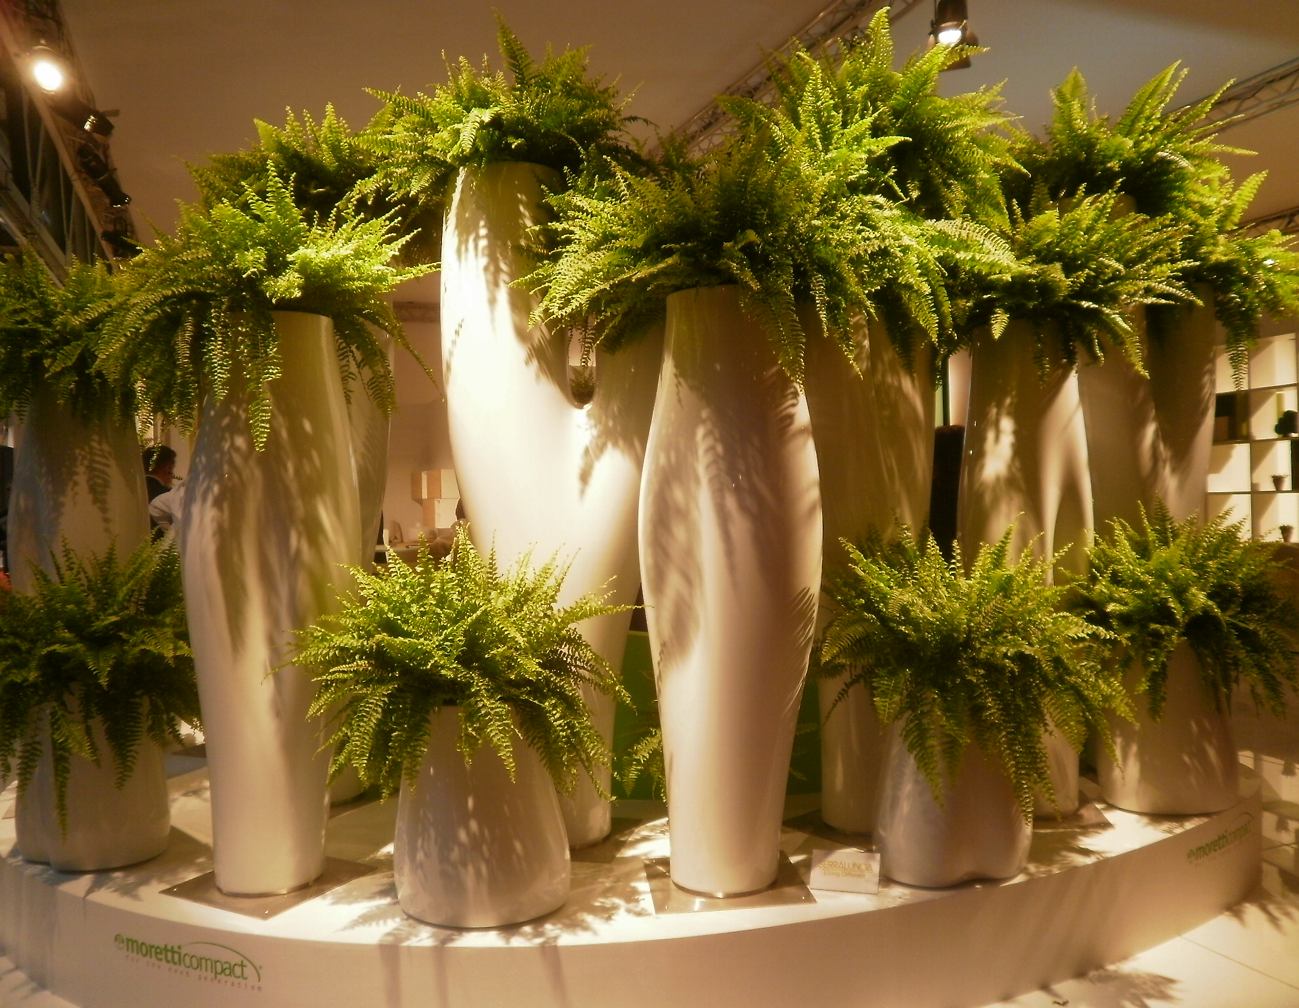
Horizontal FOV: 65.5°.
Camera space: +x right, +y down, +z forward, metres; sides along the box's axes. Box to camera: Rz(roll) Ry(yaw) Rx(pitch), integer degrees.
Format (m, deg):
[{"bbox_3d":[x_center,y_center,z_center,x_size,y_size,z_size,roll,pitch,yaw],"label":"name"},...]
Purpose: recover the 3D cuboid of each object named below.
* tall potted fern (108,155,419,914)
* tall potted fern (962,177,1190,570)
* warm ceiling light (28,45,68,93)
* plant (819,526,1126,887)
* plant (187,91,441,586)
[{"bbox_3d":[-1.008,0.068,2.680,0.860,1.870,0.850,-1,0,0],"label":"tall potted fern"},{"bbox_3d":[1.480,-0.030,3.660,0.950,2.220,0.920,-1,0,0],"label":"tall potted fern"},{"bbox_3d":[-3.690,-2.670,6.200,0.250,0.290,0.300,-1,22,-39],"label":"warm ceiling light"},{"bbox_3d":[0.862,0.508,2.702,0.800,0.900,0.800,-1,0,0],"label":"plant"},{"bbox_3d":[-1.136,-0.176,3.479,0.920,2.360,0.920,-1,0,0],"label":"plant"}]

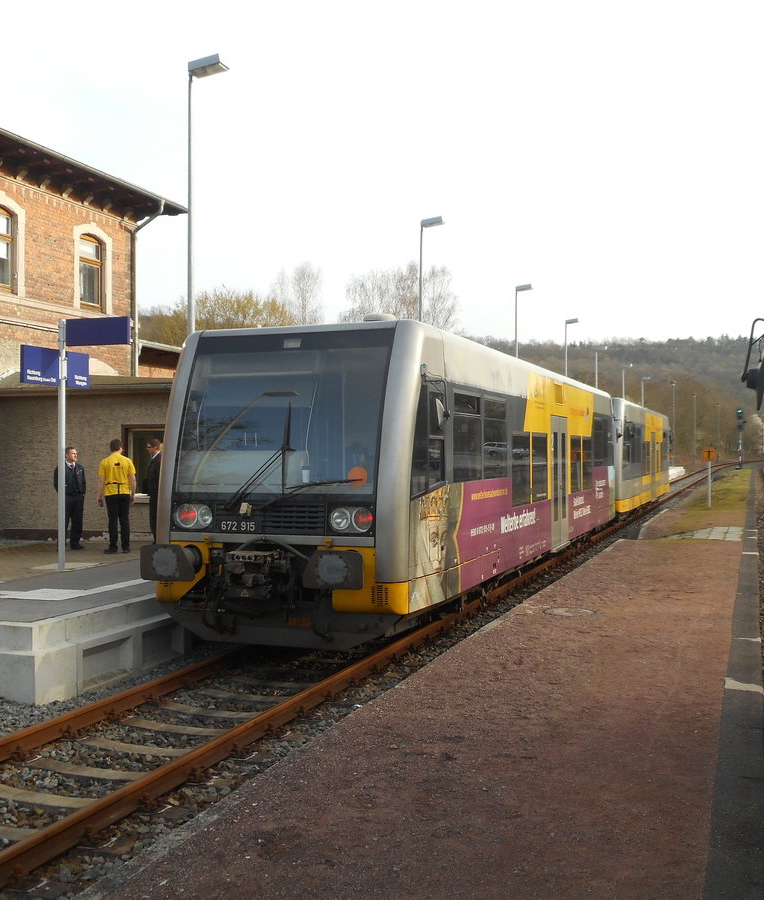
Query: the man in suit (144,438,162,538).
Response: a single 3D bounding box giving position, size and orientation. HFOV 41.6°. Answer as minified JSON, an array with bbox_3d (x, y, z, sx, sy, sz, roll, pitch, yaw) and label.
[{"bbox_3d":[-3.650,0.710,16.400,0.380,1.790,0.520,0,0,-6],"label":"man in suit"}]

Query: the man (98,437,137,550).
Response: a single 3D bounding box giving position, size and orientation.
[{"bbox_3d":[-4.180,0.710,15.850,0.590,1.790,0.360,0,0,-6],"label":"man"}]

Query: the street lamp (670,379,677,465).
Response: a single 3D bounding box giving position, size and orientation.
[{"bbox_3d":[34.830,-3.160,120.000,0.750,10.200,0.350,0,0,23],"label":"street lamp"}]

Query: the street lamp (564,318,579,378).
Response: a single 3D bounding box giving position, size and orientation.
[{"bbox_3d":[9.515,-2.470,50.257,0.640,8.140,0.290,0,0,21],"label":"street lamp"}]

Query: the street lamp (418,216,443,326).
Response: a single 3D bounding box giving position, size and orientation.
[{"bbox_3d":[1.395,-2.470,28.257,0.640,8.140,0.290,0,0,21],"label":"street lamp"}]

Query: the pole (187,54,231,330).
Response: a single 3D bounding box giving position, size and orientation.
[{"bbox_3d":[-2.917,-2.470,16.757,0.640,8.140,0.290,0,0,21],"label":"pole"}]

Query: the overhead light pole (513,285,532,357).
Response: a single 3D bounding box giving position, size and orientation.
[{"bbox_3d":[5.606,-2.470,39.657,0.640,8.140,0.290,0,0,21],"label":"overhead light pole"}]

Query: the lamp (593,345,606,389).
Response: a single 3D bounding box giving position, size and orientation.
[{"bbox_3d":[13.549,-2.470,61.957,0.640,8.140,0.290,0,0,21],"label":"lamp"}]

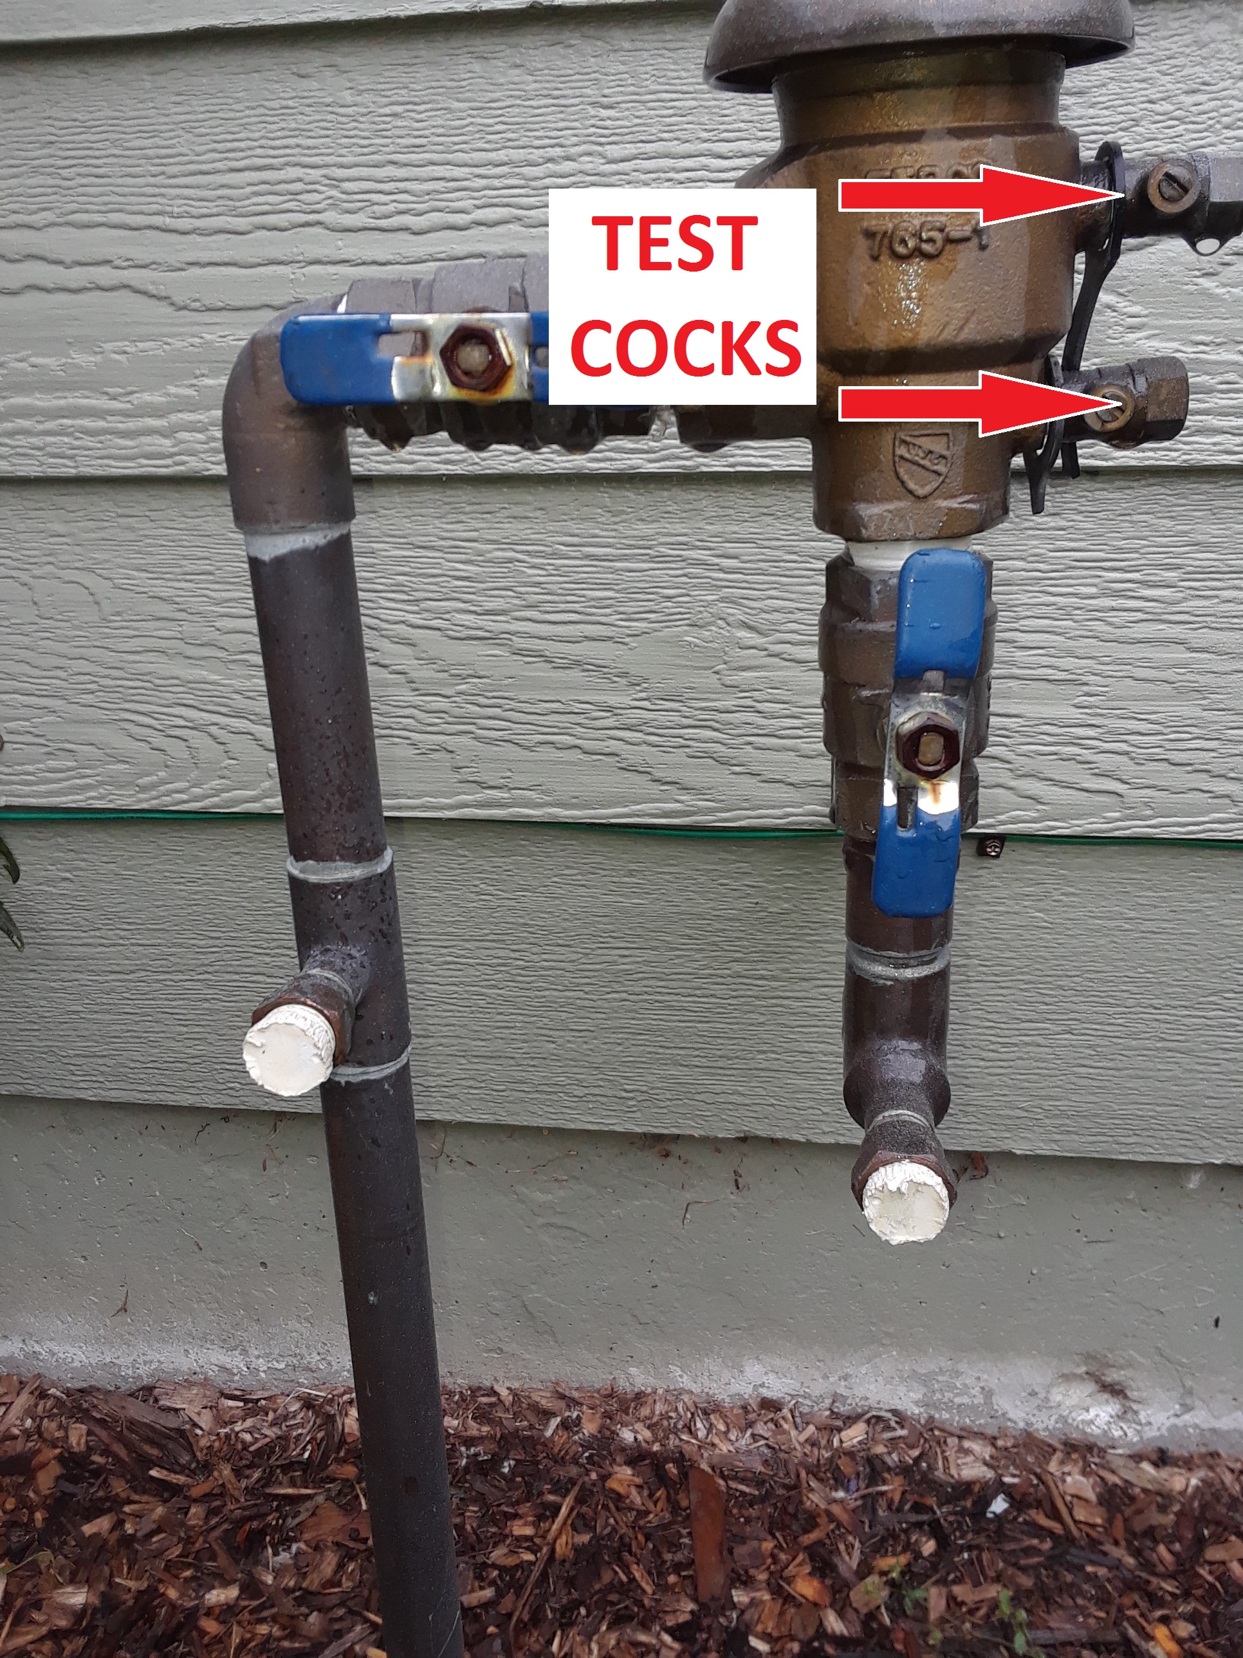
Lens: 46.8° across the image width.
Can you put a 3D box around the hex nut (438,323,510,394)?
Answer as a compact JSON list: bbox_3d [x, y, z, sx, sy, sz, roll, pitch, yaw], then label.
[{"bbox_3d":[-0.034,-0.110,0.336,0.016,0.015,0.008,-1,20,4],"label":"hex nut"}]

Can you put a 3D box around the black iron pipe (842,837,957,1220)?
[{"bbox_3d":[0.081,0.052,0.418,0.033,0.097,0.064,0,20,7],"label":"black iron pipe"}]

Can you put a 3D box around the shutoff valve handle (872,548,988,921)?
[{"bbox_3d":[0.079,-0.022,0.368,0.022,0.097,0.014,2,20,1],"label":"shutoff valve handle"}]

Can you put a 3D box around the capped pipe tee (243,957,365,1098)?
[{"bbox_3d":[-0.087,0.051,0.409,0.029,0.029,0.049,0,20,6],"label":"capped pipe tee"}]

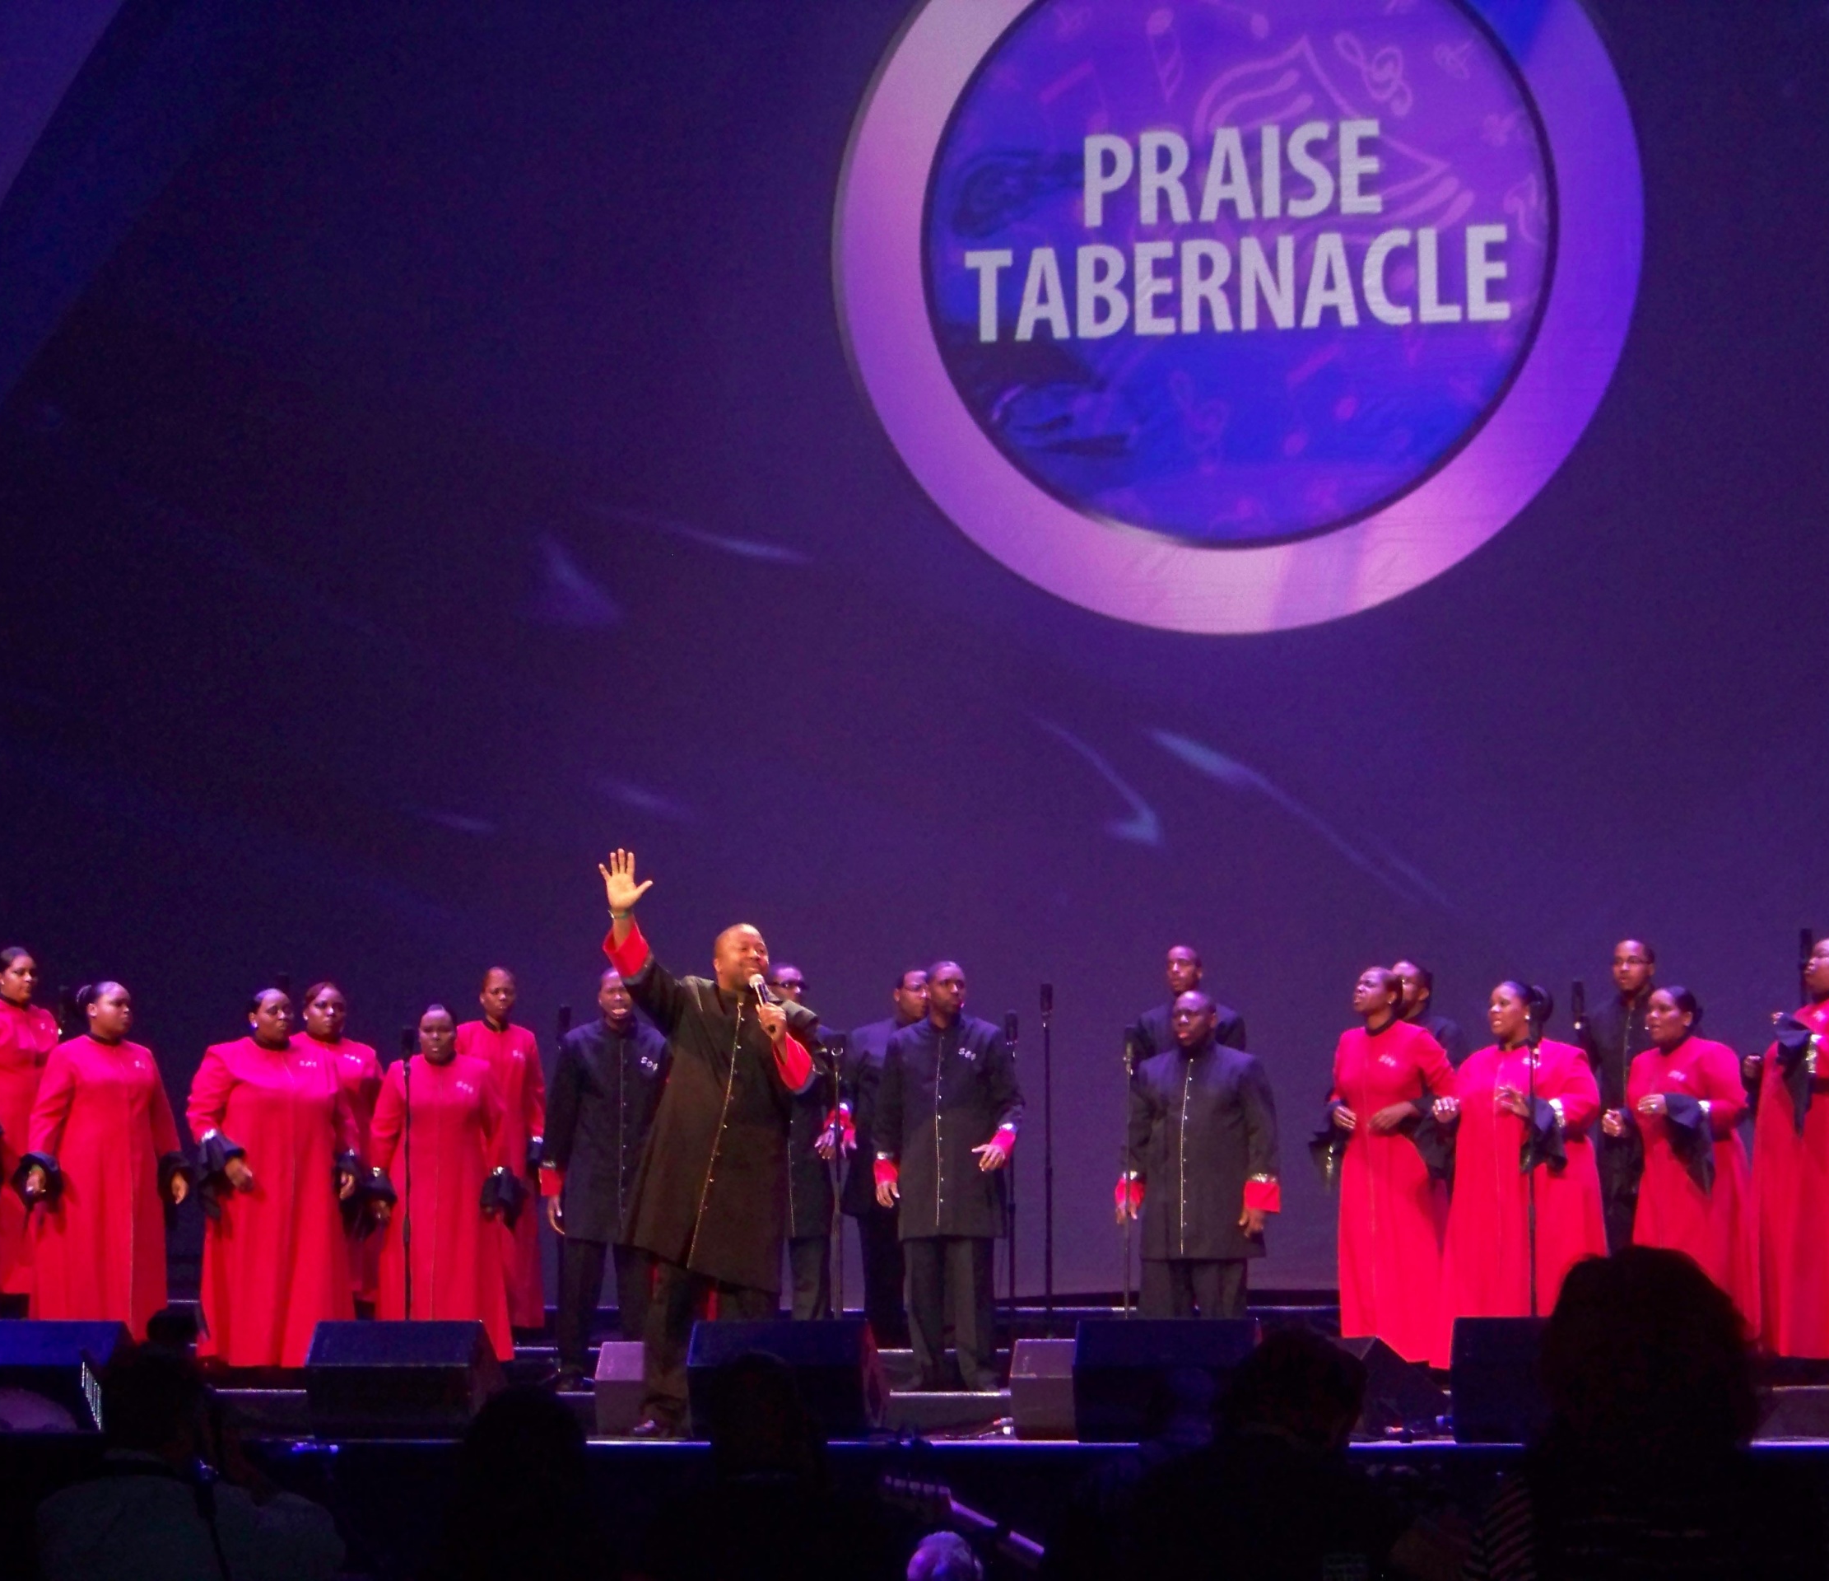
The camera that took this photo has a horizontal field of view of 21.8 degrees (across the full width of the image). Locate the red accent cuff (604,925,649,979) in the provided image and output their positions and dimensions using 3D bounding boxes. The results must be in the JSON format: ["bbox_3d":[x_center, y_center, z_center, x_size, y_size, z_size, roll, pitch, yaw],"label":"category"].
[{"bbox_3d":[-0.992,0.553,16.350,0.150,0.140,0.145,-33,26,-5],"label":"red accent cuff"}]

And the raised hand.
[{"bbox_3d":[-0.989,0.317,16.300,0.185,0.215,0.075,0,-7,-2],"label":"raised hand"}]

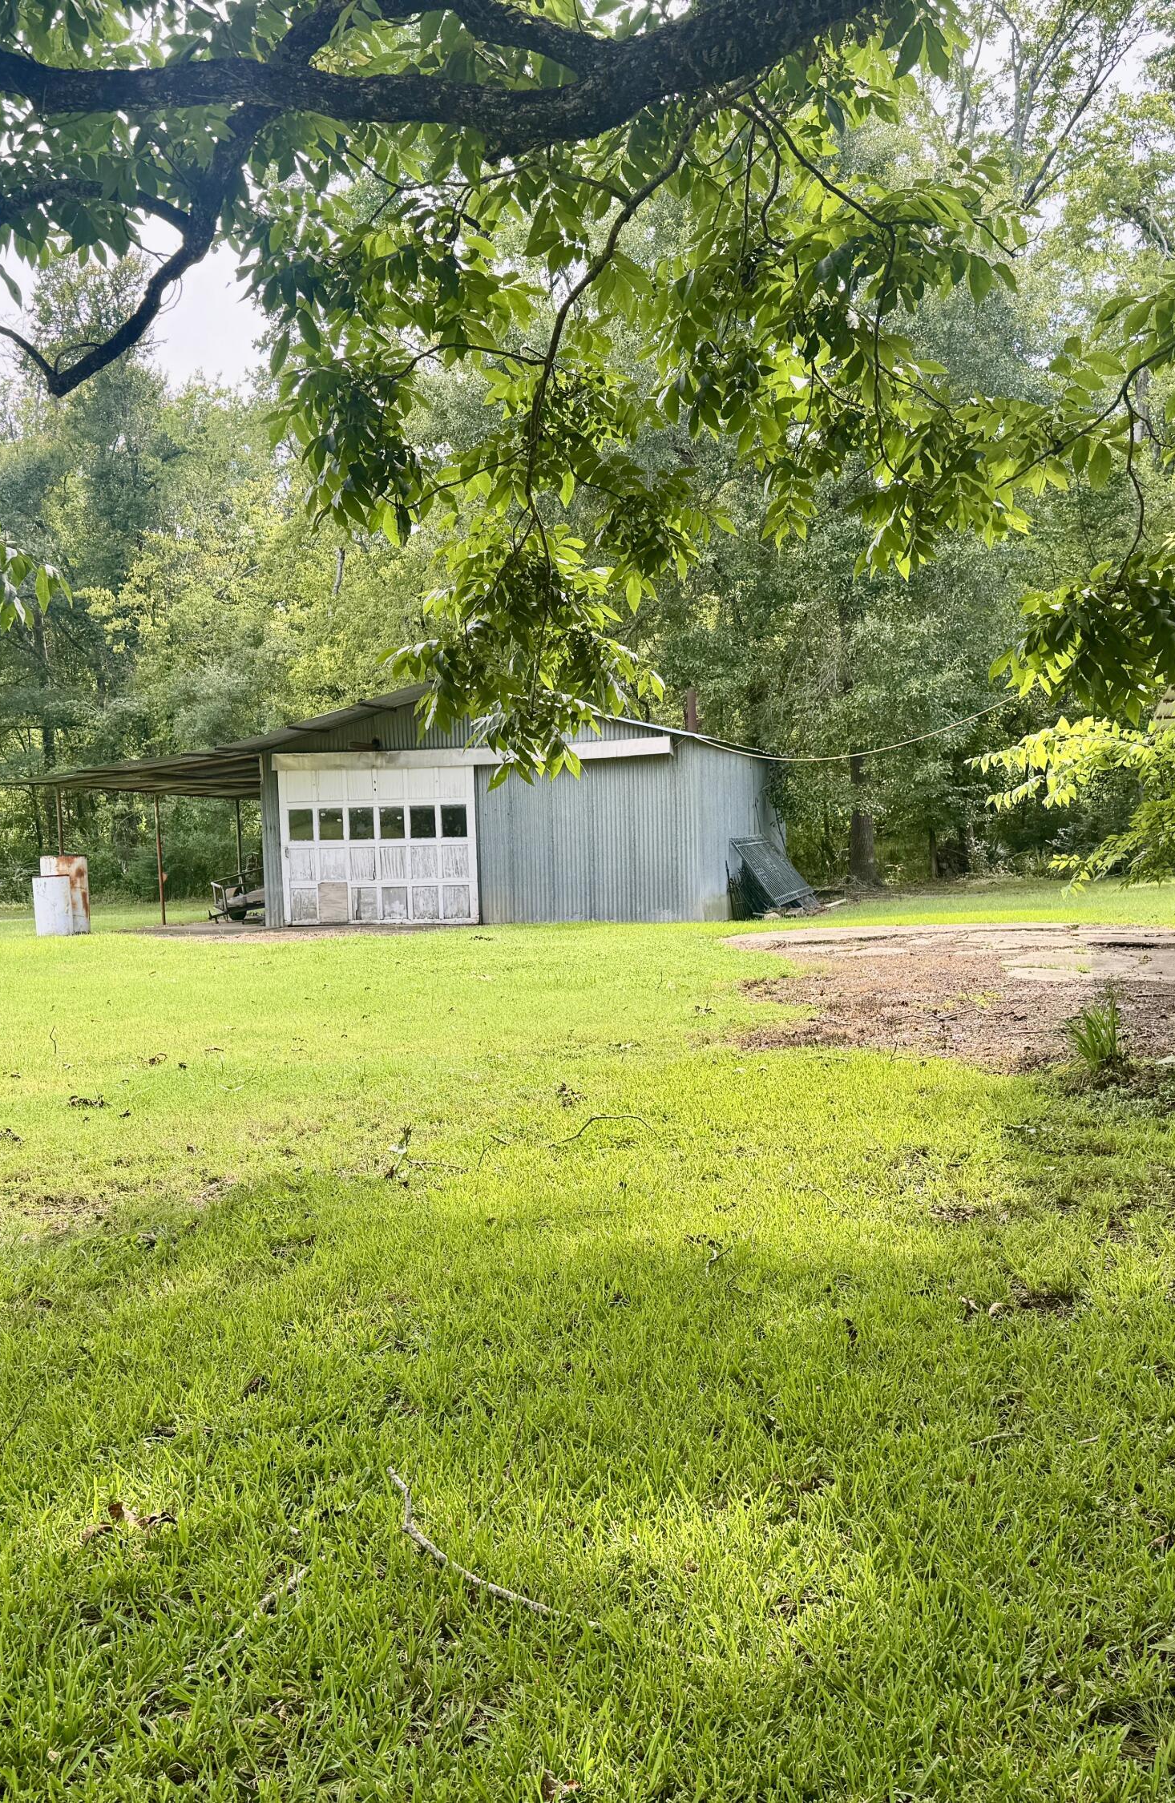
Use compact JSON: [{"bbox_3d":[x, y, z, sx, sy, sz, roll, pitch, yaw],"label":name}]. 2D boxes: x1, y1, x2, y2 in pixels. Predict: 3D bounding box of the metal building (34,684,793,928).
[{"bbox_3d":[-2.352,-1.523,28.142,10.600,3.500,8.900,-1,2,16],"label":"metal building"}]

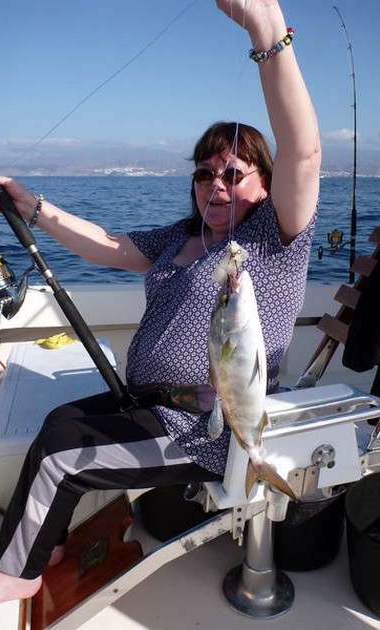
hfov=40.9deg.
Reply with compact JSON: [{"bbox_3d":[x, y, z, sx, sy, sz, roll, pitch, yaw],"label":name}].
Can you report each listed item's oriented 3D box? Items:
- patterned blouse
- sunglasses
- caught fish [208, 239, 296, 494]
[{"bbox_3d":[0.075,0.051,1.331,0.470,0.680,0.360,13,20,40],"label":"patterned blouse"},{"bbox_3d":[0.098,-0.337,1.204,0.135,0.042,0.140,8,25,26],"label":"sunglasses"},{"bbox_3d":[0.111,0.127,0.947,0.130,0.480,0.080,5,19,35],"label":"caught fish"}]

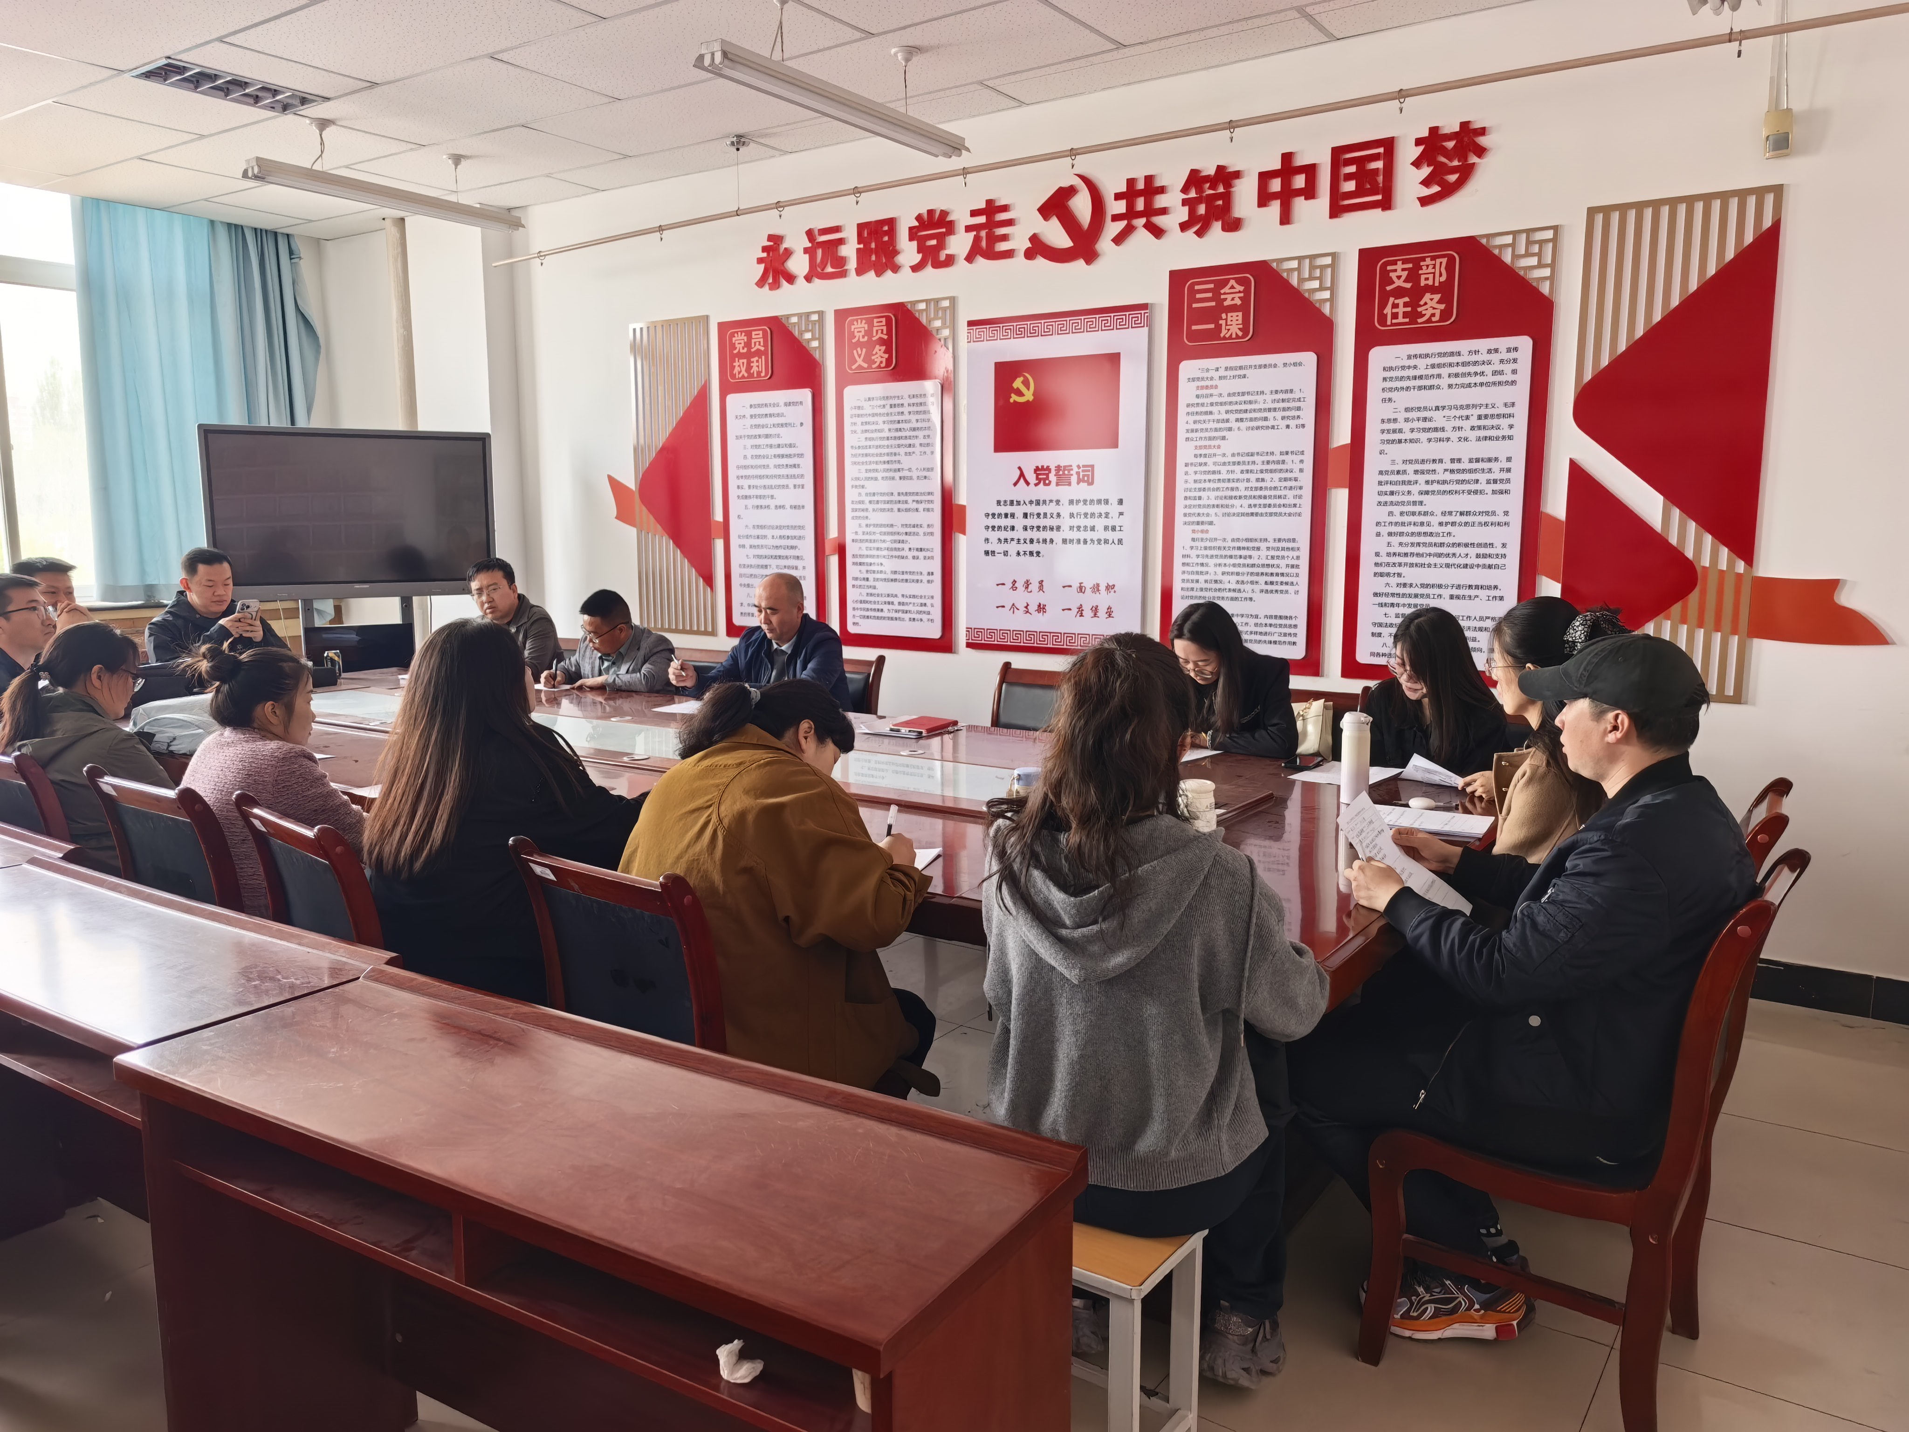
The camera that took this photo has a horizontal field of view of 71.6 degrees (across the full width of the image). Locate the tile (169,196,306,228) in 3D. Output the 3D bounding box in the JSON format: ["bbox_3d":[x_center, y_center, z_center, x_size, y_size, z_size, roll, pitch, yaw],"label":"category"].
[{"bbox_3d":[-3.773,-2.663,7.026,0.350,0.020,0.600,6,10,33],"label":"tile"}]

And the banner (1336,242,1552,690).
[{"bbox_3d":[1.641,-0.834,4.432,0.627,1.466,0.030,6,11,34],"label":"banner"}]

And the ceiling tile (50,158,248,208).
[{"bbox_3d":[-3.850,-2.561,6.391,0.964,0.018,0.599,6,11,34],"label":"ceiling tile"}]

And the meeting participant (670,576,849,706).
[{"bbox_3d":[-0.730,0.113,5.019,0.650,1.280,0.800,6,10,33],"label":"meeting participant"}]

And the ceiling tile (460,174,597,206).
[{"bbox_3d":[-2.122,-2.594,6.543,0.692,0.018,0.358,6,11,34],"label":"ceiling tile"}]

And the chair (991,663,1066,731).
[{"bbox_3d":[0.215,0.322,4.752,0.460,0.940,0.600,6,10,33],"label":"chair"}]

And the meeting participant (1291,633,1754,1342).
[{"bbox_3d":[0.993,0.506,2.324,0.700,1.315,0.560,6,11,34],"label":"meeting participant"}]

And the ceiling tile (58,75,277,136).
[{"bbox_3d":[-3.063,-2.380,5.162,0.595,0.020,0.595,6,10,33],"label":"ceiling tile"}]

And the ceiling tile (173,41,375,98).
[{"bbox_3d":[-2.416,-2.308,4.723,0.309,0.018,0.574,6,11,34],"label":"ceiling tile"}]

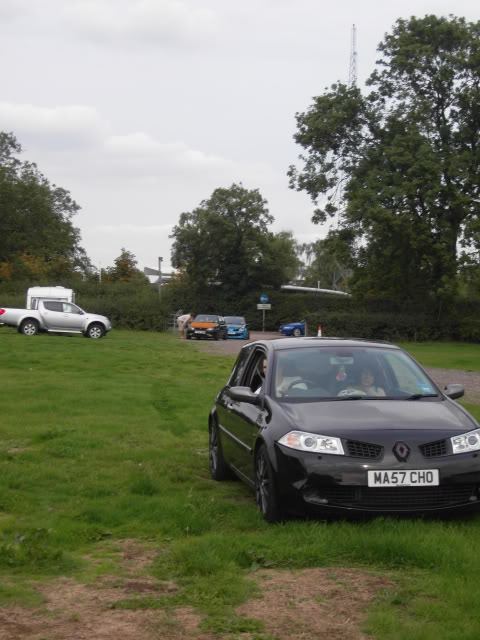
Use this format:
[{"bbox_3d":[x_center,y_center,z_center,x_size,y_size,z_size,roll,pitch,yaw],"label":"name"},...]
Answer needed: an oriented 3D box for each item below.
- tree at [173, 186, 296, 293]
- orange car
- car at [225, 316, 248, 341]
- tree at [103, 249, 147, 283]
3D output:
[{"bbox_3d":[-0.444,-5.125,97.000,10.000,11.600,9.600,0,1,0],"label":"tree"},{"bbox_3d":[-1.800,0.390,66.800,1.660,1.420,3.800,0,1,8],"label":"orange car"},{"bbox_3d":[-0.430,0.410,69.000,1.760,1.420,4.000,0,1,6],"label":"car"},{"bbox_3d":[-9.051,-2.411,95.000,3.400,6.300,3.400,0,1,0],"label":"tree"}]

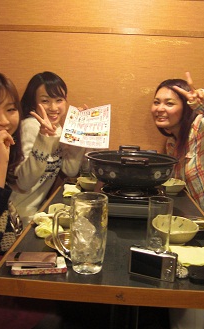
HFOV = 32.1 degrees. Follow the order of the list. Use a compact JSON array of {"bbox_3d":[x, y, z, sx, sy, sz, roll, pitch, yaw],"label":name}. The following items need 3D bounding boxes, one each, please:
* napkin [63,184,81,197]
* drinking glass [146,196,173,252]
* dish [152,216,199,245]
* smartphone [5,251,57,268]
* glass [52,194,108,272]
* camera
[{"bbox_3d":[-0.125,0.112,1.500,0.078,0.030,0.110,2,9,0],"label":"napkin"},{"bbox_3d":[0.153,0.158,0.935,0.063,0.132,0.063,3,9,2],"label":"drinking glass"},{"bbox_3d":[0.207,0.192,0.998,0.134,0.051,0.138,3,9,2],"label":"dish"},{"bbox_3d":[-0.154,0.216,0.794,0.106,0.013,0.057,2,9,-2],"label":"smartphone"},{"bbox_3d":[-0.050,0.153,0.799,0.122,0.165,0.081,3,9,2],"label":"glass"},{"bbox_3d":[0.112,0.218,0.777,0.099,0.057,0.023,6,9,20],"label":"camera"}]

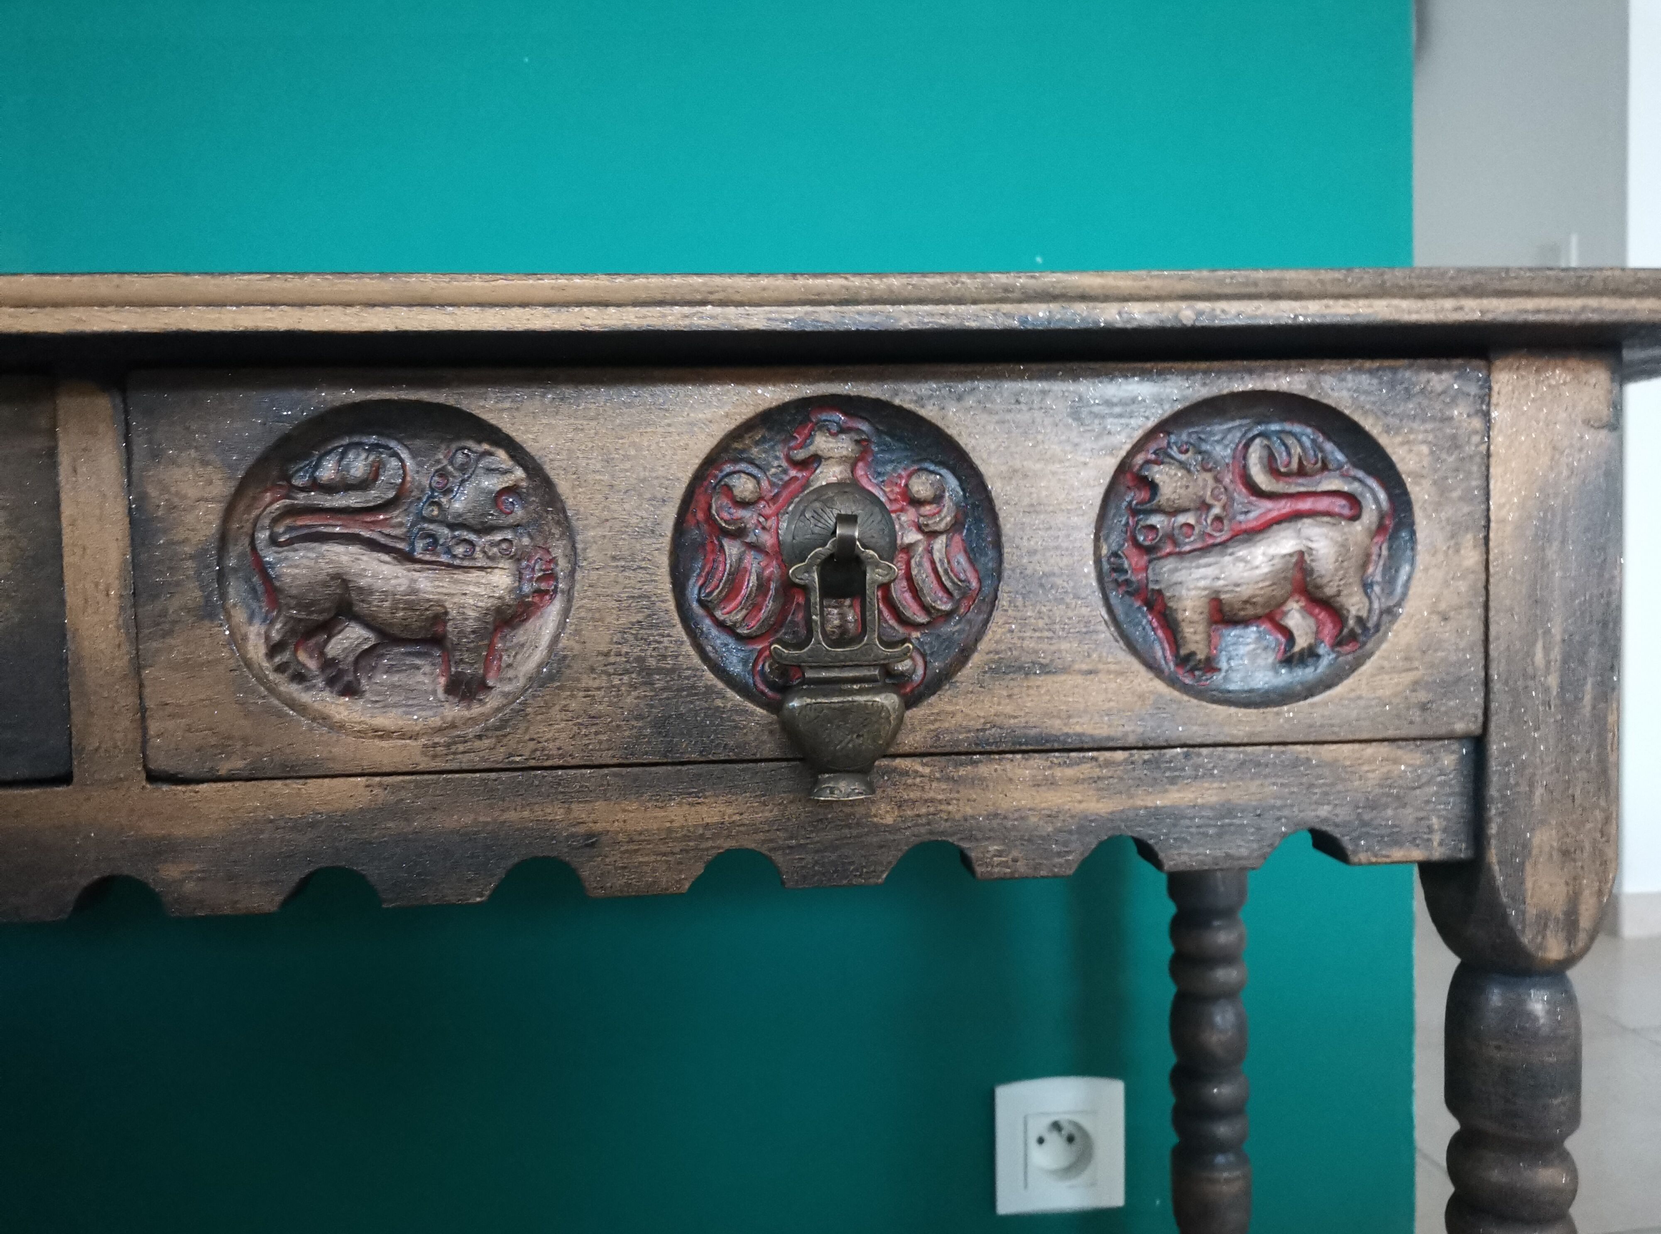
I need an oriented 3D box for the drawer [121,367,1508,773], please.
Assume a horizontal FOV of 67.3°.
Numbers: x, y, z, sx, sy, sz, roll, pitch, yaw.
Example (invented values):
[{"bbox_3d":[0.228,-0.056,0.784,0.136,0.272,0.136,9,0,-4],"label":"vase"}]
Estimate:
[{"bbox_3d":[-0.008,-0.023,0.511,0.403,0.117,0.280,-1,3,-4],"label":"drawer"}]

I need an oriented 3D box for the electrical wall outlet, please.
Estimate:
[{"bbox_3d":[0.141,0.324,0.772,0.080,0.084,0.012,-1,3,-4],"label":"electrical wall outlet"}]

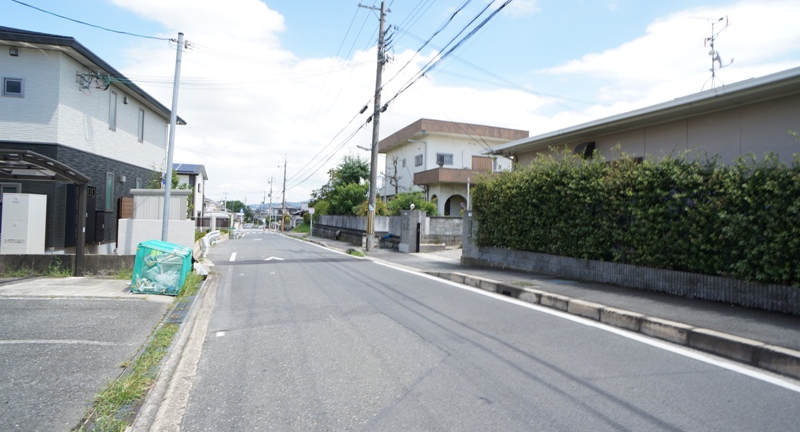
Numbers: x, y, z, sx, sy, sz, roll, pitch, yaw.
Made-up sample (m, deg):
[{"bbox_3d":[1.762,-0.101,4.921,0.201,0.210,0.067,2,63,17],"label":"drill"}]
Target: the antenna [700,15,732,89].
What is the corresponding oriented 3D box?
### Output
[{"bbox_3d":[8.434,-4.330,14.200,0.800,1.900,0.600,2,0,30],"label":"antenna"}]

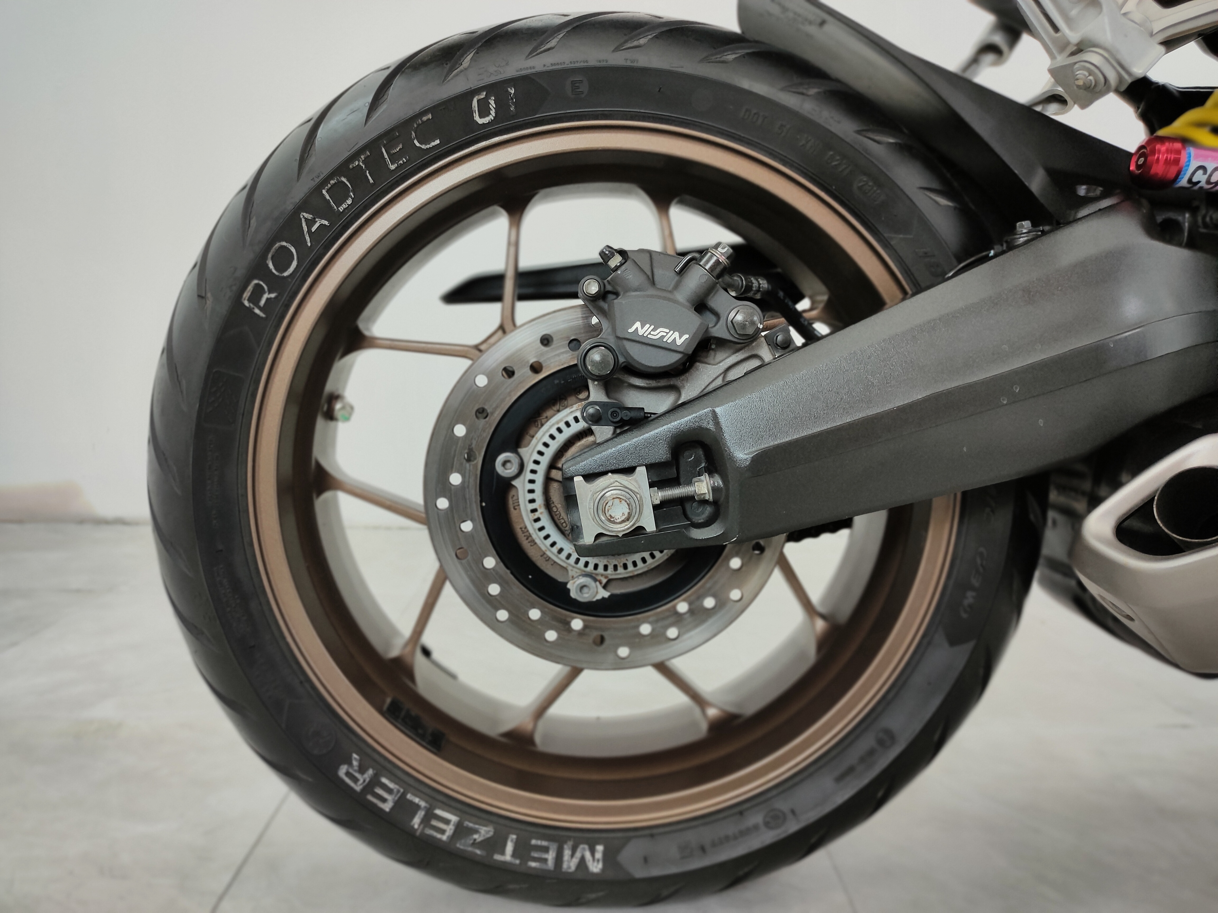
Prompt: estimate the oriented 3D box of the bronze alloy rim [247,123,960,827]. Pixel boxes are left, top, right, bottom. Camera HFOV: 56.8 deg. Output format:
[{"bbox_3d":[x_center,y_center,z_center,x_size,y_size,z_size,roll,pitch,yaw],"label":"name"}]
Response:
[{"bbox_3d":[-0.003,0.012,0.798,0.464,0.464,0.152,0,7,-4],"label":"bronze alloy rim"}]

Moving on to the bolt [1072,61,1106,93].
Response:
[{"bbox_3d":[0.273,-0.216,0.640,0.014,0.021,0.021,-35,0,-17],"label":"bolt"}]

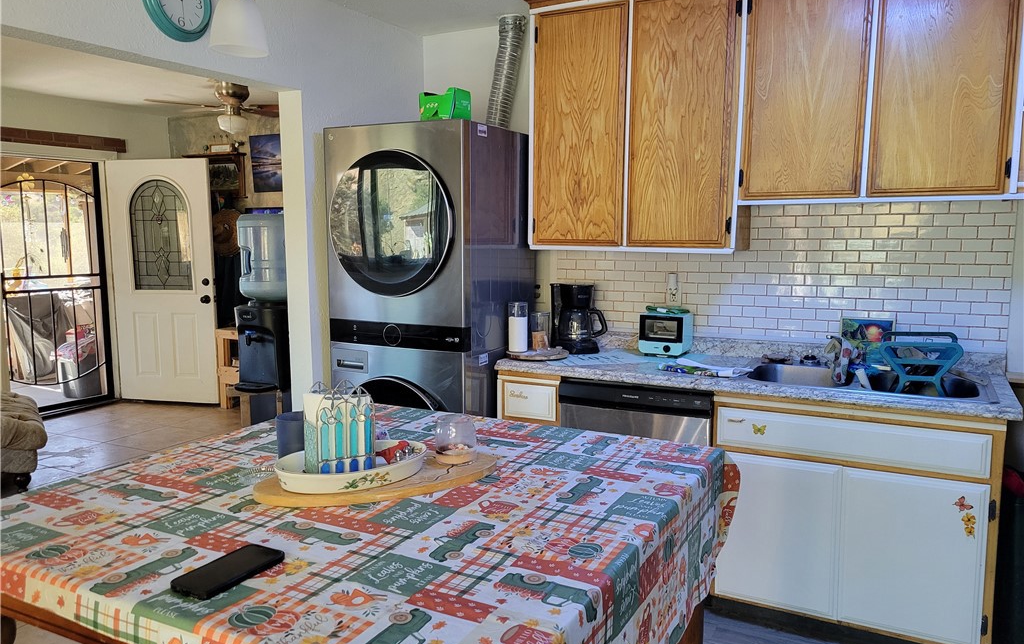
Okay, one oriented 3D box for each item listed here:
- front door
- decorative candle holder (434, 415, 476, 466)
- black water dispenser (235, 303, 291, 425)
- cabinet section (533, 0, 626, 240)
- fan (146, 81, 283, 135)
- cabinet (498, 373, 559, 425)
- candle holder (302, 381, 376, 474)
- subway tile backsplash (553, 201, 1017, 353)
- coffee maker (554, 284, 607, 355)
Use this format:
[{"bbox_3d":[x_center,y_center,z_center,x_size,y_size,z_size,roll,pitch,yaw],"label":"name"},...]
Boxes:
[{"bbox_3d":[-2.924,-0.327,6.418,0.930,2.050,0.050,1,7,13],"label":"front door"},{"bbox_3d":[-0.129,0.270,1.764,0.092,0.099,0.092,0,7,0],"label":"decorative candle holder"},{"bbox_3d":[-1.282,0.384,4.256,0.310,1.000,0.320,3,7,29],"label":"black water dispenser"},{"bbox_3d":[0.347,-0.831,3.391,0.444,0.993,0.310,3,8,28],"label":"cabinet section"},{"bbox_3d":[-1.897,-1.460,5.200,1.280,0.380,1.280,-4,8,-30],"label":"fan"},{"bbox_3d":[0.216,0.581,3.469,0.299,0.796,0.600,3,7,29],"label":"cabinet"},{"bbox_3d":[-0.370,0.229,1.664,0.122,0.190,0.102,-4,8,-30],"label":"candle holder"},{"bbox_3d":[1.024,-0.208,3.257,1.843,0.562,0.025,3,7,29],"label":"subway tile backsplash"},{"bbox_3d":[0.303,-0.021,3.554,0.175,0.305,0.225,-4,7,-28],"label":"coffee maker"}]

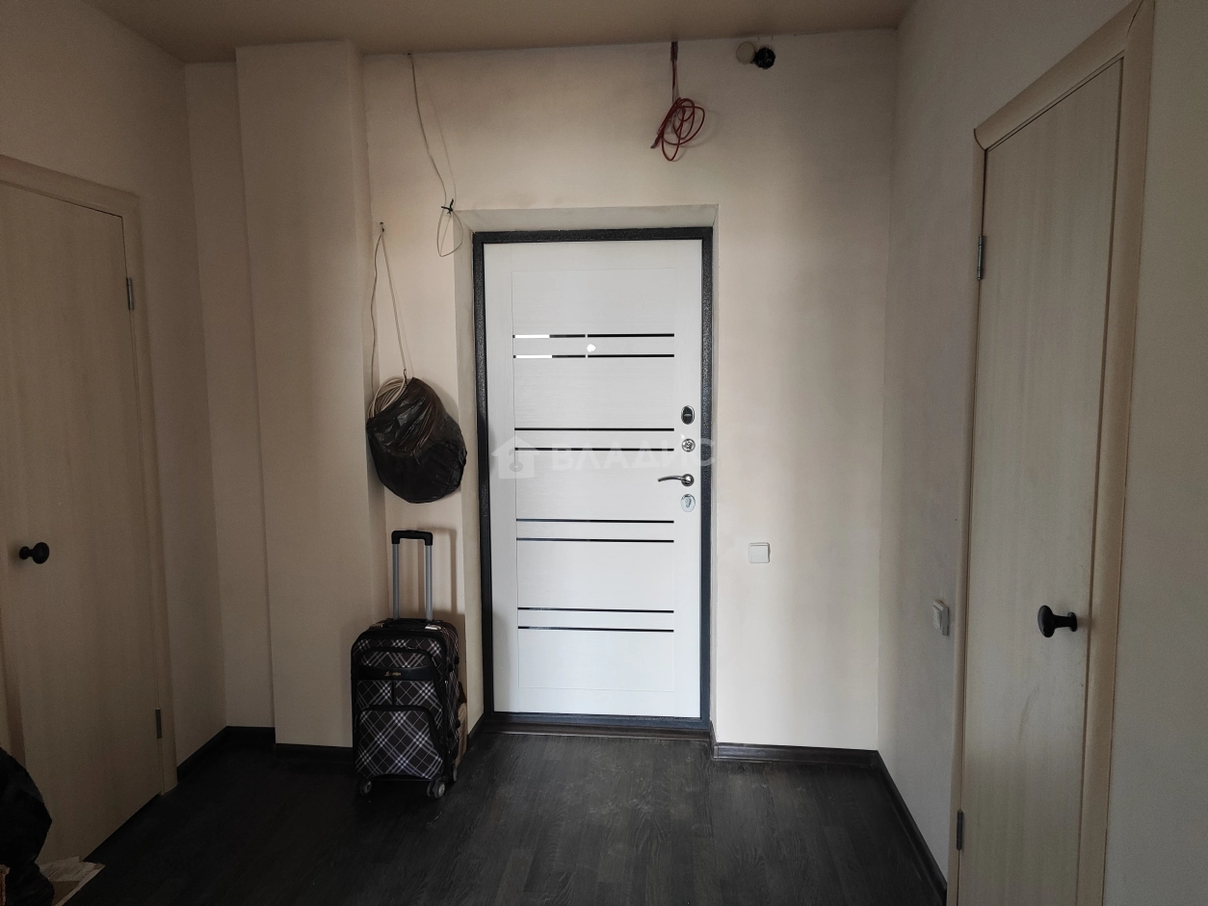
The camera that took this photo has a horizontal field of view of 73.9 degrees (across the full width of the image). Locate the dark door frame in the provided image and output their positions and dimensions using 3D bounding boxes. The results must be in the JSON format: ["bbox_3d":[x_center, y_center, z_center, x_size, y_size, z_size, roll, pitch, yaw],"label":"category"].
[{"bbox_3d":[-0.037,0.137,3.294,0.946,2.040,0.100,0,6,5],"label":"dark door frame"}]

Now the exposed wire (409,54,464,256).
[{"bbox_3d":[-0.611,-1.102,2.937,0.195,0.735,0.120,0,6,5],"label":"exposed wire"}]

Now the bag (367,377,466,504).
[{"bbox_3d":[-0.700,-0.045,2.990,0.380,0.465,0.240,0,6,5],"label":"bag"}]

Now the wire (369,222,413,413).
[{"bbox_3d":[-0.801,-0.509,3.007,0.165,0.715,0.130,0,6,5],"label":"wire"}]

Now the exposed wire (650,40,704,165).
[{"bbox_3d":[0.260,-1.245,2.835,0.200,0.420,0.130,0,6,5],"label":"exposed wire"}]

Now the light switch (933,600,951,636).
[{"bbox_3d":[0.966,0.468,2.300,0.020,0.080,0.080,0,6,5],"label":"light switch"}]

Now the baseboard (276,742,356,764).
[{"bbox_3d":[-1.100,1.183,3.141,0.395,0.063,0.020,0,6,5],"label":"baseboard"}]

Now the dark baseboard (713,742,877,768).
[{"bbox_3d":[0.738,1.170,3.102,0.625,0.063,0.020,0,6,5],"label":"dark baseboard"}]

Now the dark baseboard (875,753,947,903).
[{"bbox_3d":[1.002,1.210,2.687,0.020,0.063,0.800,0,6,5],"label":"dark baseboard"}]

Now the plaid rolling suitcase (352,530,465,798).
[{"bbox_3d":[-0.699,0.758,2.894,0.340,0.950,0.240,0,6,5],"label":"plaid rolling suitcase"}]

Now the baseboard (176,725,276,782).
[{"bbox_3d":[-1.445,1.185,3.156,0.275,0.064,0.340,0,6,5],"label":"baseboard"}]

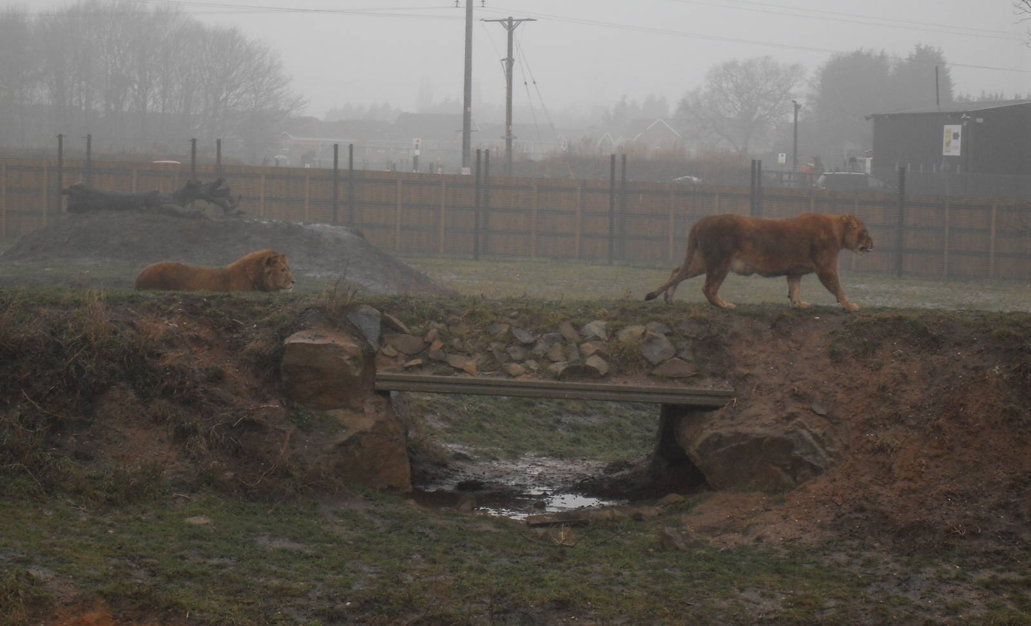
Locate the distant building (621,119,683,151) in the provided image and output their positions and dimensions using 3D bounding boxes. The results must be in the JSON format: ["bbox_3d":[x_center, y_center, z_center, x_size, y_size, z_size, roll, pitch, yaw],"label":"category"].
[{"bbox_3d":[18.278,-22.244,440.000,8.200,7.300,8.500,1,3,0],"label":"distant building"}]

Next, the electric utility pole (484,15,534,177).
[{"bbox_3d":[-0.301,-10.150,165.000,2.500,9.300,0.350,1,3,0],"label":"electric utility pole"}]

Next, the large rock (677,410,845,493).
[{"bbox_3d":[2.255,1.267,30.500,1.500,0.780,1.000,1,3,0],"label":"large rock"}]

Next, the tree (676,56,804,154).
[{"bbox_3d":[21.034,-18.240,310.000,12.000,11.600,11.000,1,3,0],"label":"tree"}]

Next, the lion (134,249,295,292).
[{"bbox_3d":[-3.196,-0.359,35.500,1.850,0.660,0.600,1,3,7],"label":"lion"}]

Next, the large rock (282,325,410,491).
[{"bbox_3d":[-1.564,0.895,30.500,1.180,1.500,0.950,1,3,0],"label":"large rock"}]

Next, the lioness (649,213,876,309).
[{"bbox_3d":[2.358,-0.495,32.000,2.200,0.930,0.450,1,3,0],"label":"lioness"}]

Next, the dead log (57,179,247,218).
[{"bbox_3d":[-6.585,-2.083,60.000,3.300,0.720,0.900,1,3,0],"label":"dead log"}]

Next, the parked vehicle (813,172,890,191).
[{"bbox_3d":[14.859,-5.276,142.000,4.400,1.550,1.800,1,3,-12],"label":"parked vehicle"}]

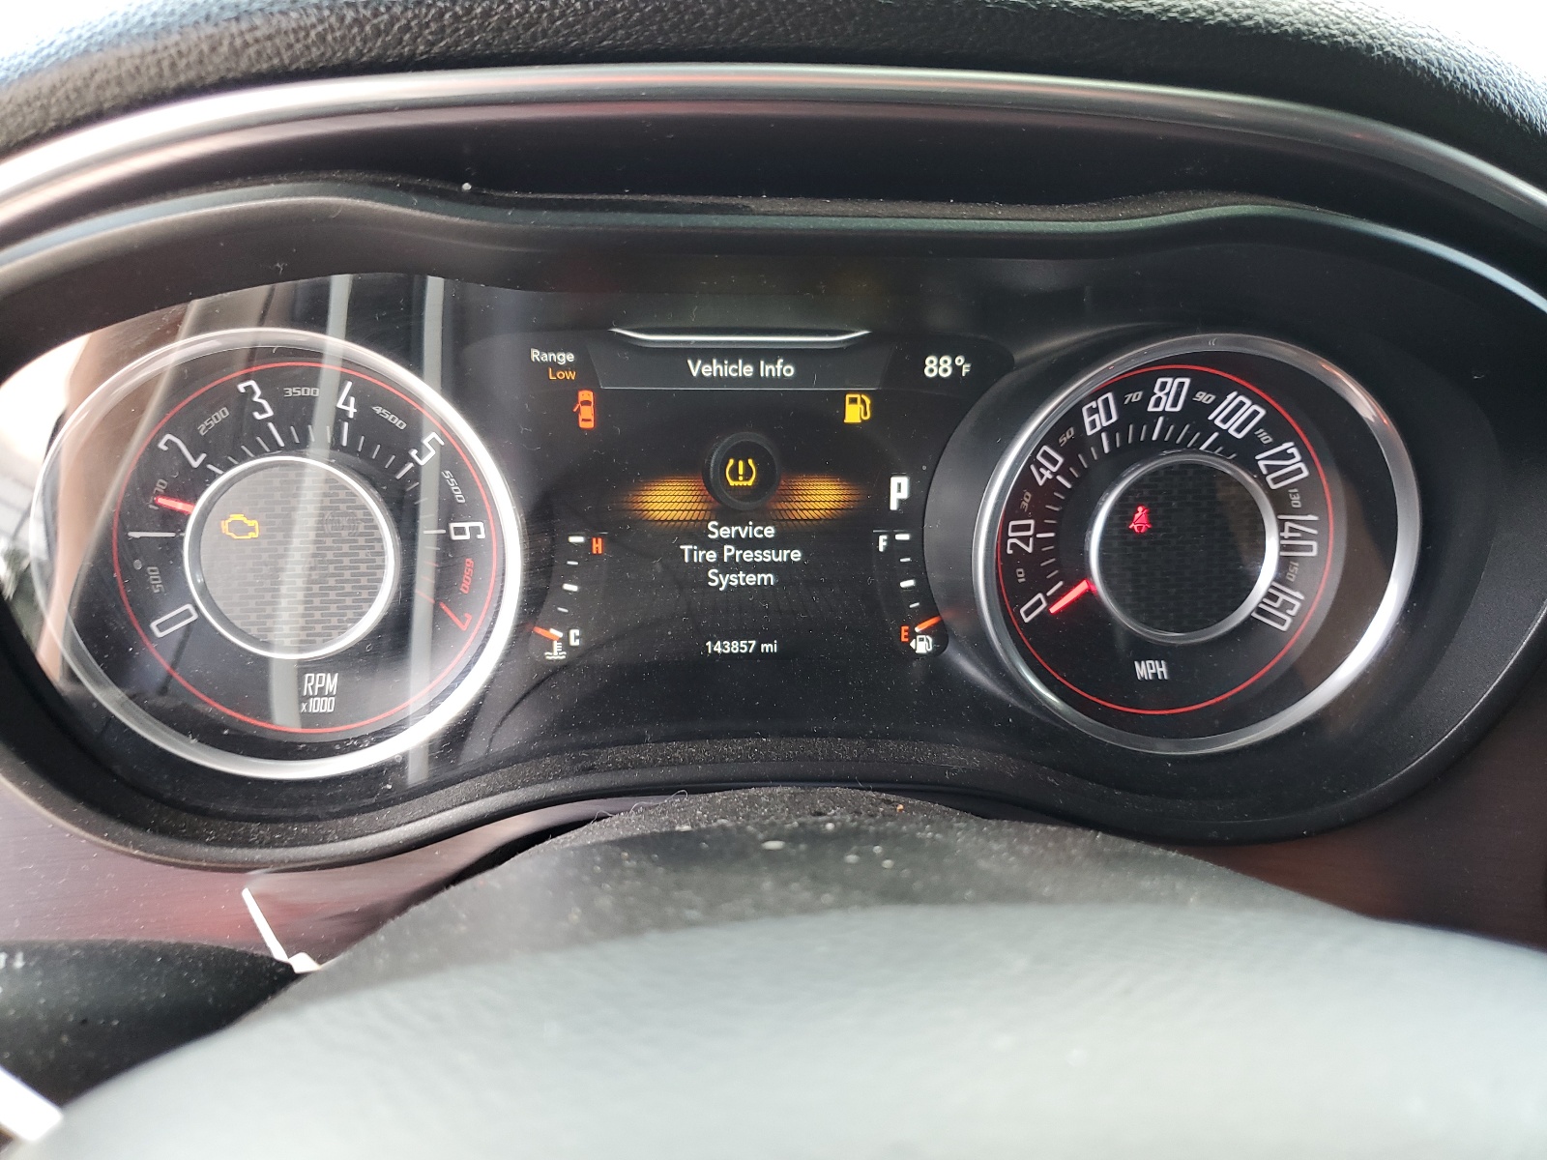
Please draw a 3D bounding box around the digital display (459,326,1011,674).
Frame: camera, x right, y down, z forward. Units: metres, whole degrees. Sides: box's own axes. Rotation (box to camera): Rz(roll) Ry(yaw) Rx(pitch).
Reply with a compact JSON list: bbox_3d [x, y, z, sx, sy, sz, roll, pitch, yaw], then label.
[{"bbox_3d":[-0.010,-0.023,0.329,0.153,0.094,0.010,-1,7,-5],"label":"digital display"}]

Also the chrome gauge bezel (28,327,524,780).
[{"bbox_3d":[-0.125,-0.006,0.304,0.119,0.119,0.020,-2,12,-8],"label":"chrome gauge bezel"}]

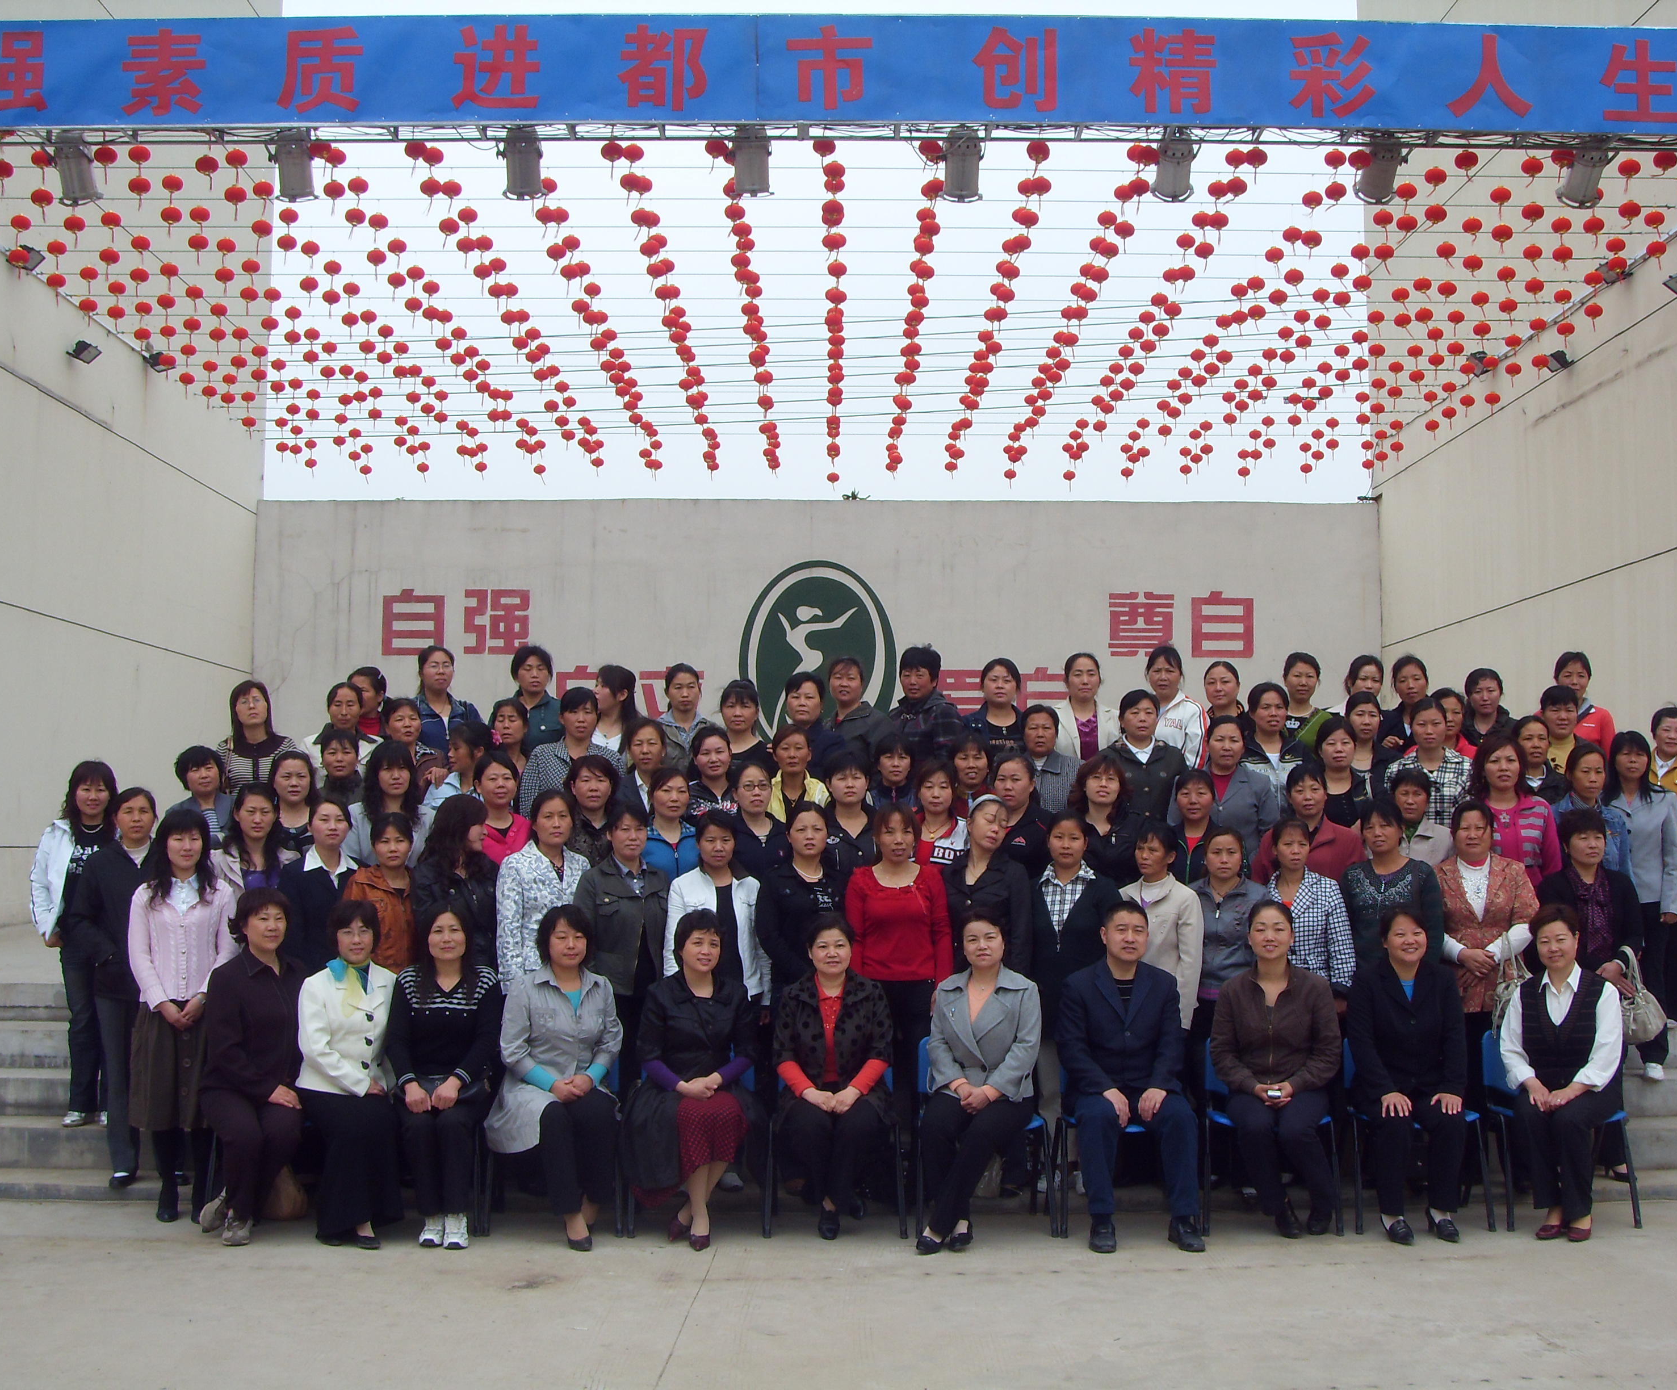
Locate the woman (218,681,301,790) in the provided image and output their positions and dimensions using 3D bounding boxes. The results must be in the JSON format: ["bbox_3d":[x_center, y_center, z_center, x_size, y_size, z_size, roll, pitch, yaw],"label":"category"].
[{"bbox_3d":[-2.784,0.739,10.023,0.440,1.614,0.290,1,-4,-12],"label":"woman"}]

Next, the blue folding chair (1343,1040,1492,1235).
[{"bbox_3d":[2.244,1.685,8.204,0.510,0.755,0.540,0,-4,0],"label":"blue folding chair"}]

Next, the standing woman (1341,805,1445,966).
[{"bbox_3d":[2.383,1.261,9.008,0.460,1.614,0.290,-1,-4,10],"label":"standing woman"}]

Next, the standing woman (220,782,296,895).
[{"bbox_3d":[-2.544,1.208,9.139,0.440,1.635,0.290,1,-4,-10],"label":"standing woman"}]

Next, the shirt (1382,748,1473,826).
[{"bbox_3d":[2.772,0.572,9.834,0.450,0.640,0.280,0,-4,6],"label":"shirt"}]

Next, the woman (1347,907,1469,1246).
[{"bbox_3d":[2.228,1.435,8.061,0.470,1.235,0.660,0,-4,5],"label":"woman"}]

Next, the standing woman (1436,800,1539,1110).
[{"bbox_3d":[2.788,1.246,8.966,0.460,1.595,0.300,-1,-4,8],"label":"standing woman"}]

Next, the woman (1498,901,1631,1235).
[{"bbox_3d":[2.838,1.450,8.177,0.490,1.250,0.660,-1,-4,12],"label":"woman"}]

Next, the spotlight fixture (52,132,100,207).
[{"bbox_3d":[-4.600,-3.180,12.600,0.280,0.410,0.280,-7,24,3],"label":"spotlight fixture"}]

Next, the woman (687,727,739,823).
[{"bbox_3d":[-0.585,0.962,9.824,0.460,1.620,0.290,0,-4,-3],"label":"woman"}]

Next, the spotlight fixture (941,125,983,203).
[{"bbox_3d":[0.747,-3.202,12.600,0.280,0.410,0.280,0,24,0],"label":"spotlight fixture"}]

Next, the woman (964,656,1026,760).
[{"bbox_3d":[0.803,0.626,10.582,0.440,1.620,0.280,0,-4,0],"label":"woman"}]

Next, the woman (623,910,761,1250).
[{"bbox_3d":[-0.568,1.466,8.146,0.530,1.228,0.760,0,-4,-6],"label":"woman"}]

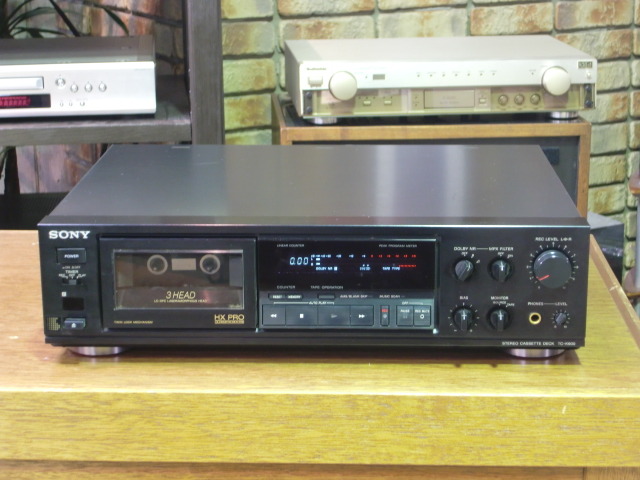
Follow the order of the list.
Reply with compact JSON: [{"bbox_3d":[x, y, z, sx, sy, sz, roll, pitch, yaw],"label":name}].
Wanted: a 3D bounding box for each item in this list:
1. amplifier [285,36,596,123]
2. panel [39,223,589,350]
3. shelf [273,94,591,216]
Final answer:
[{"bbox_3d":[0.173,-0.243,2.221,0.430,0.092,0.304,-2,15,-5],"label":"amplifier"},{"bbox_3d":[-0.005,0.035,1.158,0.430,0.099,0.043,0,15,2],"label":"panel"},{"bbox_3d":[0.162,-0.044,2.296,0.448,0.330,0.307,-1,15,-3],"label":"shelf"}]

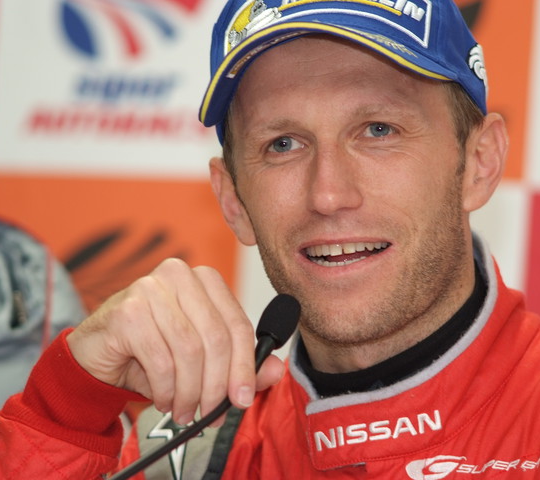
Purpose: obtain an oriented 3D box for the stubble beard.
[{"bbox_3d":[0.058,0.014,3.460,0.138,0.108,0.098,-9,-6,12],"label":"stubble beard"}]

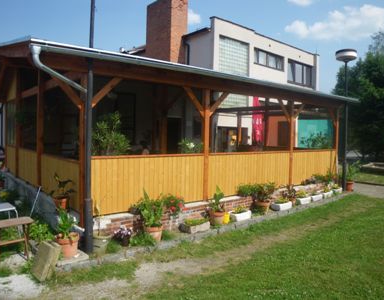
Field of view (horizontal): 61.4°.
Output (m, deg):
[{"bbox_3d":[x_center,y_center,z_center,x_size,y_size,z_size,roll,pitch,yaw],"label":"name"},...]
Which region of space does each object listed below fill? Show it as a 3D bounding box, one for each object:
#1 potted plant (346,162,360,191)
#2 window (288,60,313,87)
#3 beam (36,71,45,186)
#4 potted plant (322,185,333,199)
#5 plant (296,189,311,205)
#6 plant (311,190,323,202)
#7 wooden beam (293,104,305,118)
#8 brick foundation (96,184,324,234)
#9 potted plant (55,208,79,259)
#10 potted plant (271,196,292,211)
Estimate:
[{"bbox_3d":[4.827,0.822,9.669,0.346,0.854,0.326,-1,3,-38],"label":"potted plant"},{"bbox_3d":[7.075,-4.868,20.893,2.887,1.420,0.120,-1,3,-39],"label":"window"},{"bbox_3d":[-3.512,-0.487,7.500,0.120,2.650,0.120,-1,3,-40],"label":"beam"},{"bbox_3d":[3.812,1.176,9.100,0.450,0.340,0.210,-1,3,-40],"label":"potted plant"},{"bbox_3d":[2.868,1.201,8.300,0.450,0.360,0.210,-1,3,-40],"label":"plant"},{"bbox_3d":[3.264,1.211,8.427,0.518,0.274,0.182,-1,3,-38],"label":"plant"},{"bbox_3d":[2.721,-0.986,8.273,0.096,0.096,0.552,4,47,52],"label":"wooden beam"},{"bbox_3d":[1.416,1.237,8.001,8.400,0.370,0.300,-1,3,-40],"label":"brick foundation"},{"bbox_3d":[-1.797,1.186,4.650,0.340,0.690,0.340,-1,3,-40],"label":"potted plant"},{"bbox_3d":[2.079,1.229,7.497,0.450,0.270,0.260,-1,4,-39],"label":"potted plant"}]

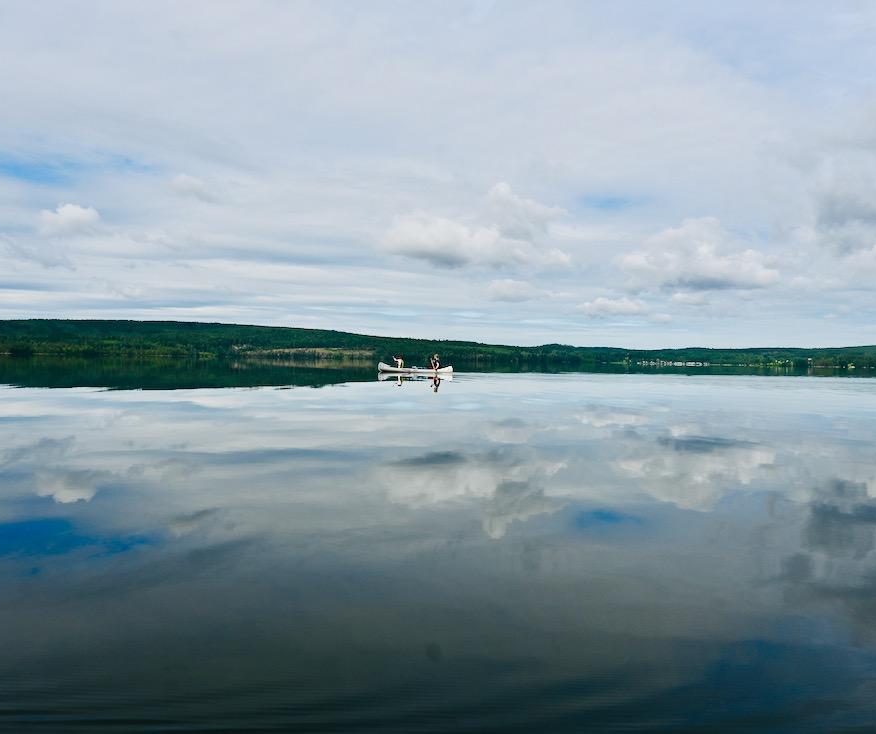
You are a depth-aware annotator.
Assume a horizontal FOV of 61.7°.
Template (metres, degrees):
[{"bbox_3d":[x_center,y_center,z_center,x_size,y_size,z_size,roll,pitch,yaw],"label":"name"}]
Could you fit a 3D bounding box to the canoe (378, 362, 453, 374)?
[{"bbox_3d":[-1.461,0.145,48.500,5.000,0.600,0.880,3,0,-8],"label":"canoe"}]

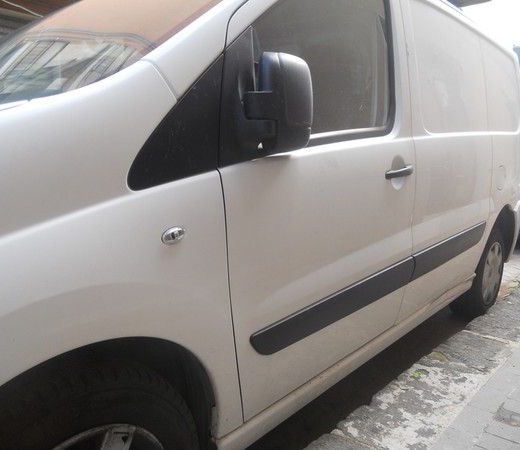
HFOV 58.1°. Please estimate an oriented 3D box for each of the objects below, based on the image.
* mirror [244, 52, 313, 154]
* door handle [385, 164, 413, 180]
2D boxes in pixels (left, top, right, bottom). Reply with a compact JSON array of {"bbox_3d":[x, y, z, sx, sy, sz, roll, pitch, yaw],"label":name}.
[{"bbox_3d":[0.027,-0.308,1.192,0.210,0.245,0.135,6,10,35],"label":"mirror"},{"bbox_3d":[0.530,-0.201,1.799,0.045,0.036,0.188,7,17,41],"label":"door handle"}]

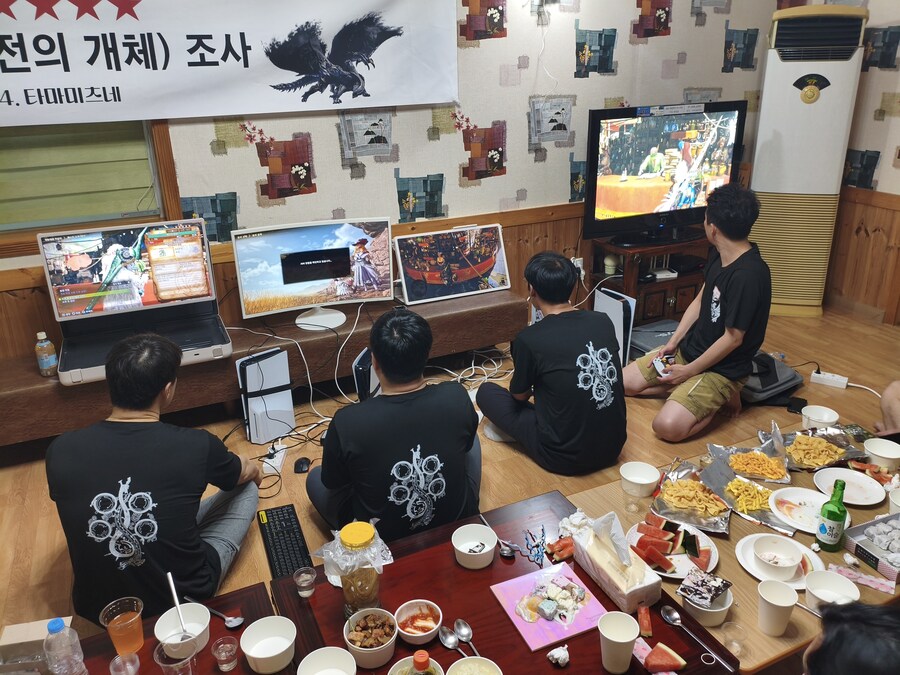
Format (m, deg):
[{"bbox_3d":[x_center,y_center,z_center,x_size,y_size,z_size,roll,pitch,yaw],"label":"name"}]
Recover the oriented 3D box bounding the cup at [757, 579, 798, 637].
[{"bbox_3d":[0.804,0.676,1.674,0.088,0.107,0.088,11,25,29],"label":"cup"}]

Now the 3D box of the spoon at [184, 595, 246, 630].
[{"bbox_3d":[-0.602,0.680,1.716,0.200,0.024,0.042,8,24,23],"label":"spoon"}]

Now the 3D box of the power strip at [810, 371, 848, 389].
[{"bbox_3d":[1.946,0.221,3.468,0.170,0.040,0.055,13,25,35],"label":"power strip"}]

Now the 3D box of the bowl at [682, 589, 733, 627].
[{"bbox_3d":[0.656,0.680,1.734,0.123,0.062,0.123,-2,22,1],"label":"bowl"}]

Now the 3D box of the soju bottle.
[{"bbox_3d":[1.102,0.504,1.935,0.066,0.214,0.066,12,26,31],"label":"soju bottle"}]

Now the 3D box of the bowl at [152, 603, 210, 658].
[{"bbox_3d":[-0.631,0.704,1.611,0.123,0.062,0.123,-2,22,1],"label":"bowl"}]

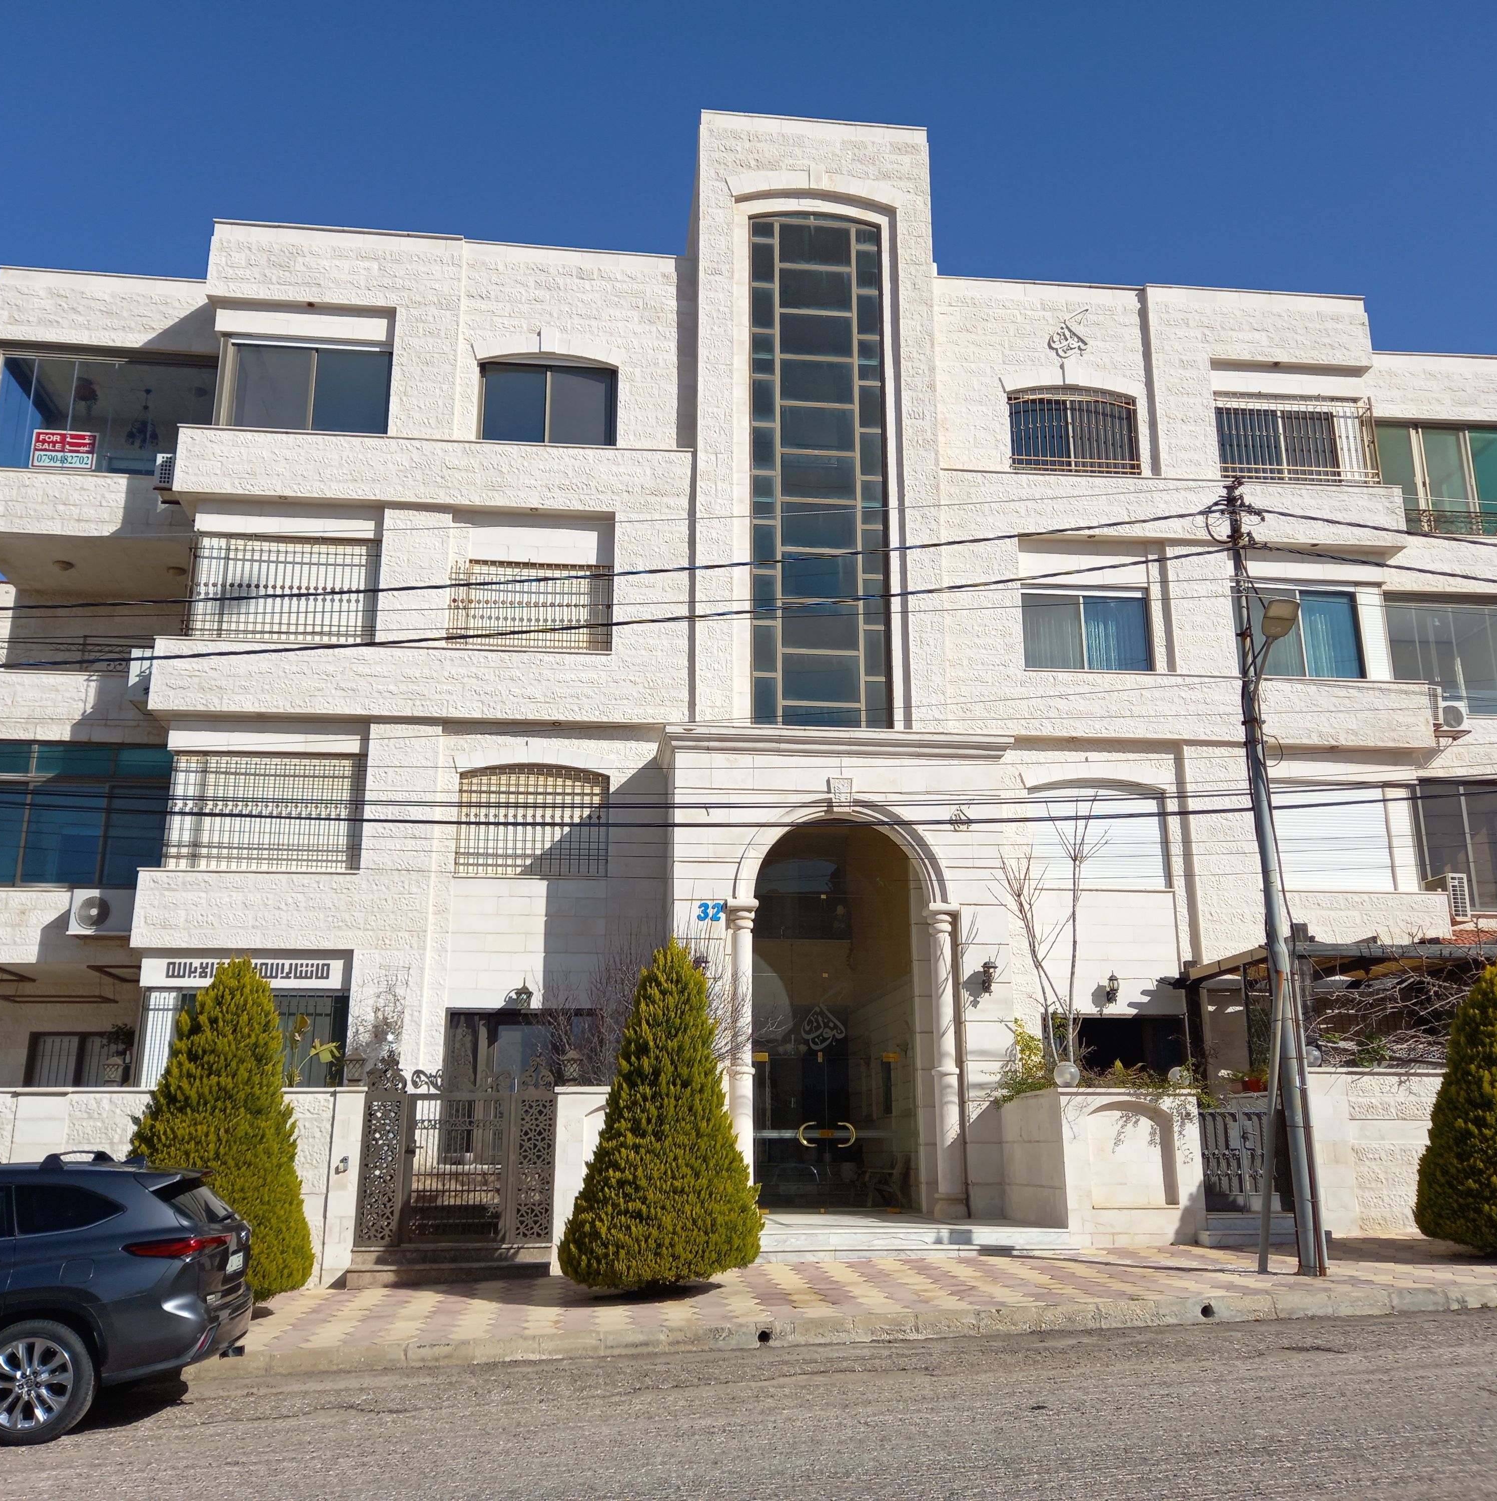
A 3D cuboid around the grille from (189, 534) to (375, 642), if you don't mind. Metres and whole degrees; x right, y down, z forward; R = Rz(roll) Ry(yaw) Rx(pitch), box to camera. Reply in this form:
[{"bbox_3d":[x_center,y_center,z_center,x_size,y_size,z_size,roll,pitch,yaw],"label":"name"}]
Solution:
[{"bbox_3d":[-6.815,-2.269,21.265,2.750,1.650,0.260,2,-16,-6],"label":"grille"}]

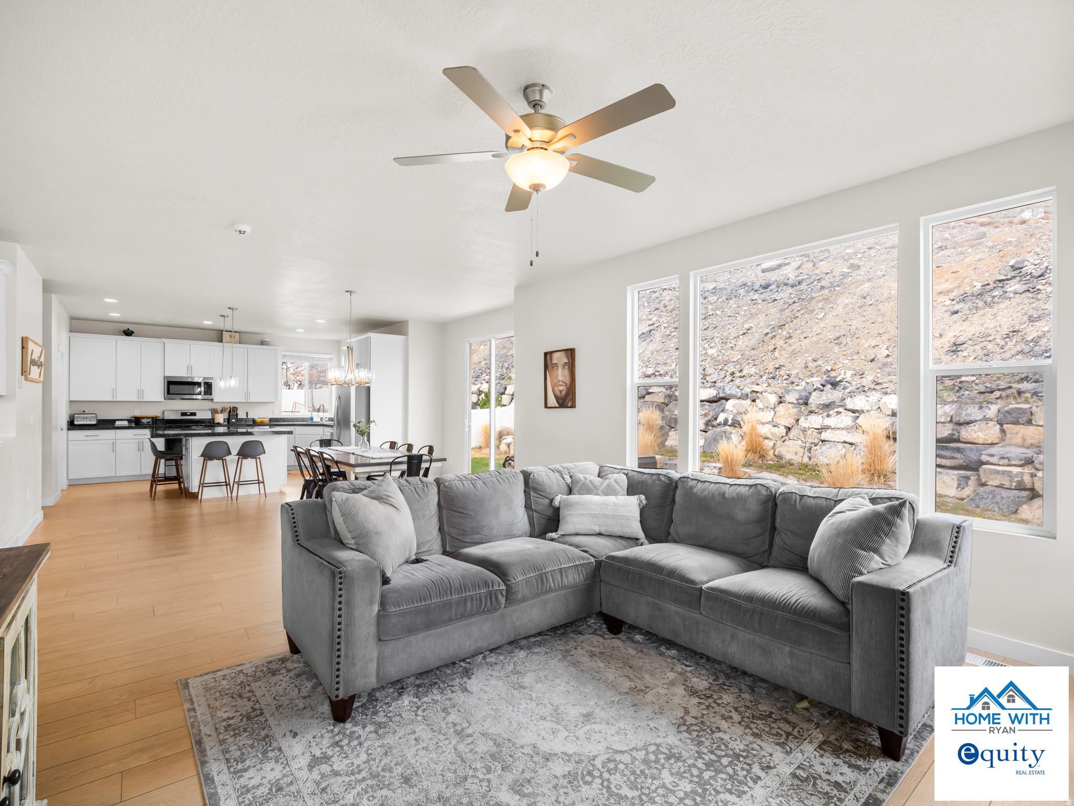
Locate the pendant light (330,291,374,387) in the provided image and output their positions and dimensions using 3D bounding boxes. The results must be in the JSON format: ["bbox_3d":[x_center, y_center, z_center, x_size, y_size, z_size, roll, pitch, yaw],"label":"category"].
[{"bbox_3d":[-2.295,-0.804,6.085,0.560,1.170,0.560,1,-1,-40],"label":"pendant light"}]

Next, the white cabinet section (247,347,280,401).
[{"bbox_3d":[-5.517,-0.556,9.950,0.561,1.071,0.325,0,0,-39],"label":"white cabinet section"}]

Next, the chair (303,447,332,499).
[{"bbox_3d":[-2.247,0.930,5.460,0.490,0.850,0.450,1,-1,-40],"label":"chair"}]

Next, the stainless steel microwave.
[{"bbox_3d":[-6.539,-0.266,9.321,0.753,0.420,0.400,1,-1,-40],"label":"stainless steel microwave"}]

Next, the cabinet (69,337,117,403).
[{"bbox_3d":[-7.561,-0.562,8.492,0.595,1.070,0.340,0,0,-37],"label":"cabinet"}]

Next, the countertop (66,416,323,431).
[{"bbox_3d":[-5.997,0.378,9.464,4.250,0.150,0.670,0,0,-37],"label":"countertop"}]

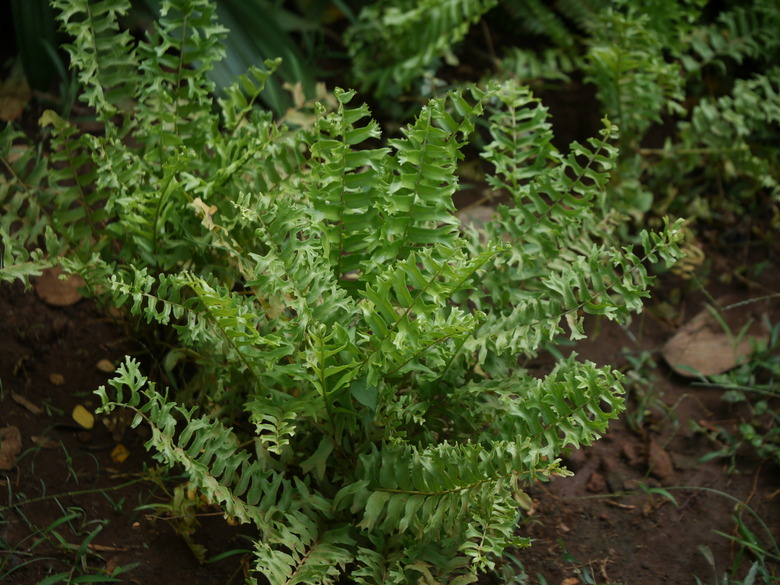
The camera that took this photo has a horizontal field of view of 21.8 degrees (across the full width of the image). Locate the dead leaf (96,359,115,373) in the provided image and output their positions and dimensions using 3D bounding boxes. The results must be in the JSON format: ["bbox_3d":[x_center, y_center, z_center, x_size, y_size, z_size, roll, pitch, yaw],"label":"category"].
[{"bbox_3d":[-0.363,0.095,2.588,0.017,0.006,0.029,-19,36,-29],"label":"dead leaf"}]

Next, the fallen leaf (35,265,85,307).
[{"bbox_3d":[-0.449,-0.010,2.762,0.063,0.012,0.108,-2,31,-3],"label":"fallen leaf"}]

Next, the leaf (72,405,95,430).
[{"bbox_3d":[-0.376,0.153,2.491,0.020,0.008,0.044,-22,47,-22],"label":"leaf"}]

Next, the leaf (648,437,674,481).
[{"bbox_3d":[0.318,0.197,2.415,0.024,0.014,0.066,-8,44,-9],"label":"leaf"}]

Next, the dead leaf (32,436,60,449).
[{"bbox_3d":[-0.418,0.181,2.444,0.041,0.008,0.019,14,34,22],"label":"dead leaf"}]

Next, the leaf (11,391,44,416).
[{"bbox_3d":[-0.452,0.136,2.520,0.012,0.008,0.062,-25,39,-36],"label":"leaf"}]

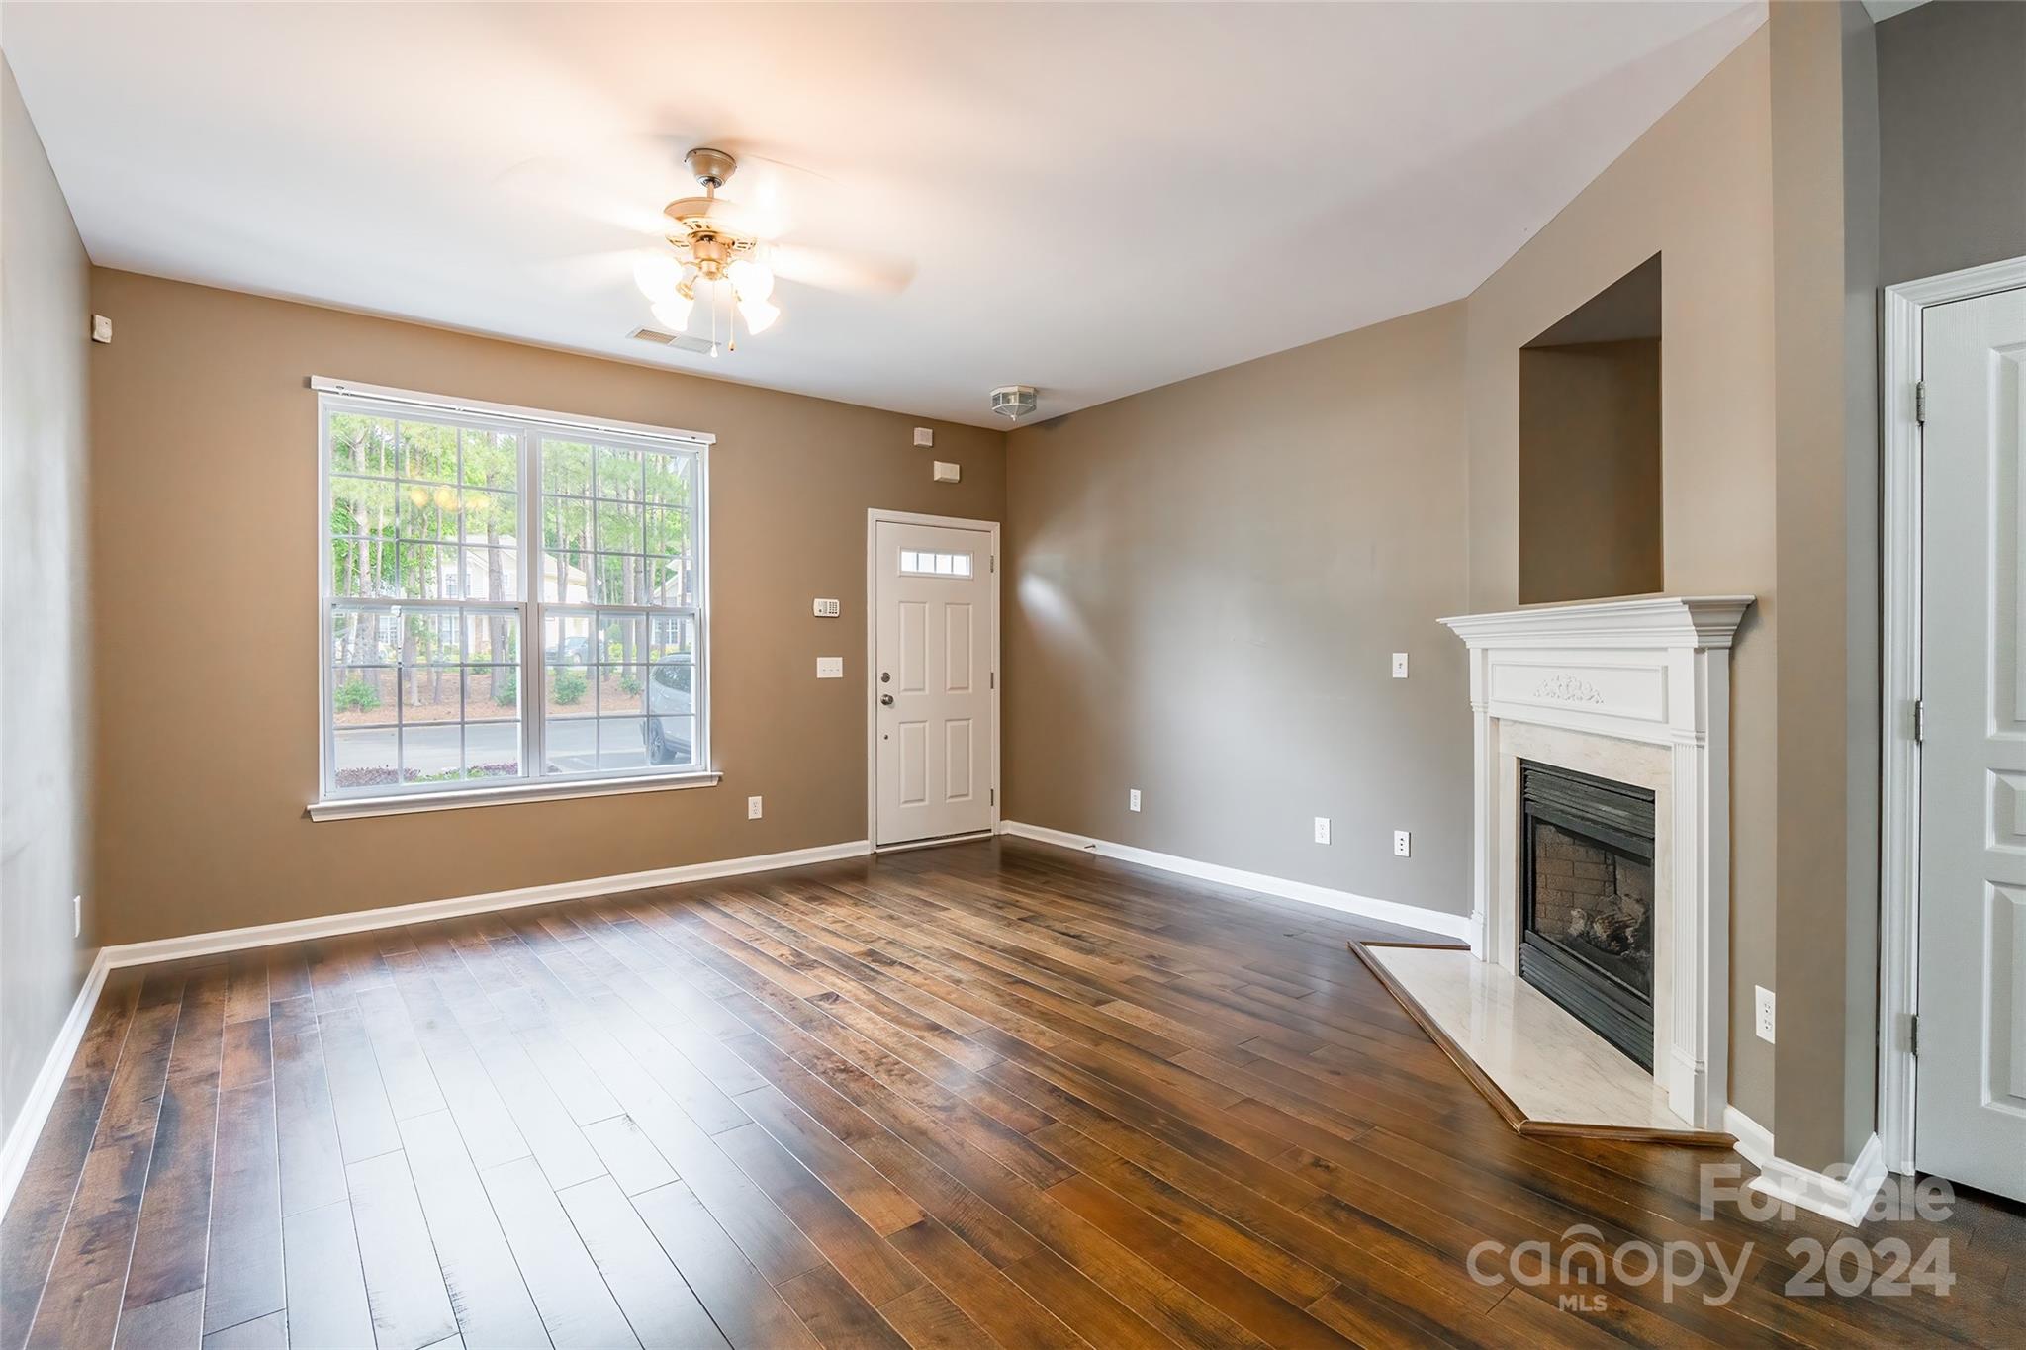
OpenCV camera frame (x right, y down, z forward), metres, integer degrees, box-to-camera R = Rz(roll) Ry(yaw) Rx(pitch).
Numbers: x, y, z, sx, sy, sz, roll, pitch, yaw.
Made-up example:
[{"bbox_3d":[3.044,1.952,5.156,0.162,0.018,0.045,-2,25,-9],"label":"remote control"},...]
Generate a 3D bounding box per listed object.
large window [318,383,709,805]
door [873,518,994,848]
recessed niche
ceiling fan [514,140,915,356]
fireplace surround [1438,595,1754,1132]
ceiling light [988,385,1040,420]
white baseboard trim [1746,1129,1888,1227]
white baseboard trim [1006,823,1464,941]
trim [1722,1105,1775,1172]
[{"bbox_3d":[-2.350,-0.348,4.440,1.690,1.820,0.100,-1,1,-37],"label":"large window"},{"bbox_3d":[-0.492,0.057,5.807,0.885,2.020,0.050,-1,1,-37],"label":"door"},{"bbox_3d":[2.118,-0.733,2.958,0.480,0.968,0.831,0,1,4],"label":"recessed niche"},{"bbox_3d":[-0.927,-1.284,2.777,1.300,0.590,1.300,-1,1,-37],"label":"ceiling fan"},{"bbox_3d":[1.795,0.466,3.015,0.176,1.345,1.545,0,1,4],"label":"fireplace surround"},{"bbox_3d":[0.009,-1.546,5.168,0.280,0.170,0.280,-1,2,-40],"label":"ceiling light"},{"bbox_3d":[1.879,1.130,2.097,0.330,0.094,0.190,-1,2,-40],"label":"white baseboard trim"},{"bbox_3d":[0.969,1.074,5.033,0.022,0.092,3.040,-1,2,-40],"label":"white baseboard trim"},{"bbox_3d":[1.800,1.129,2.194,0.030,0.093,0.165,0,1,4],"label":"trim"}]

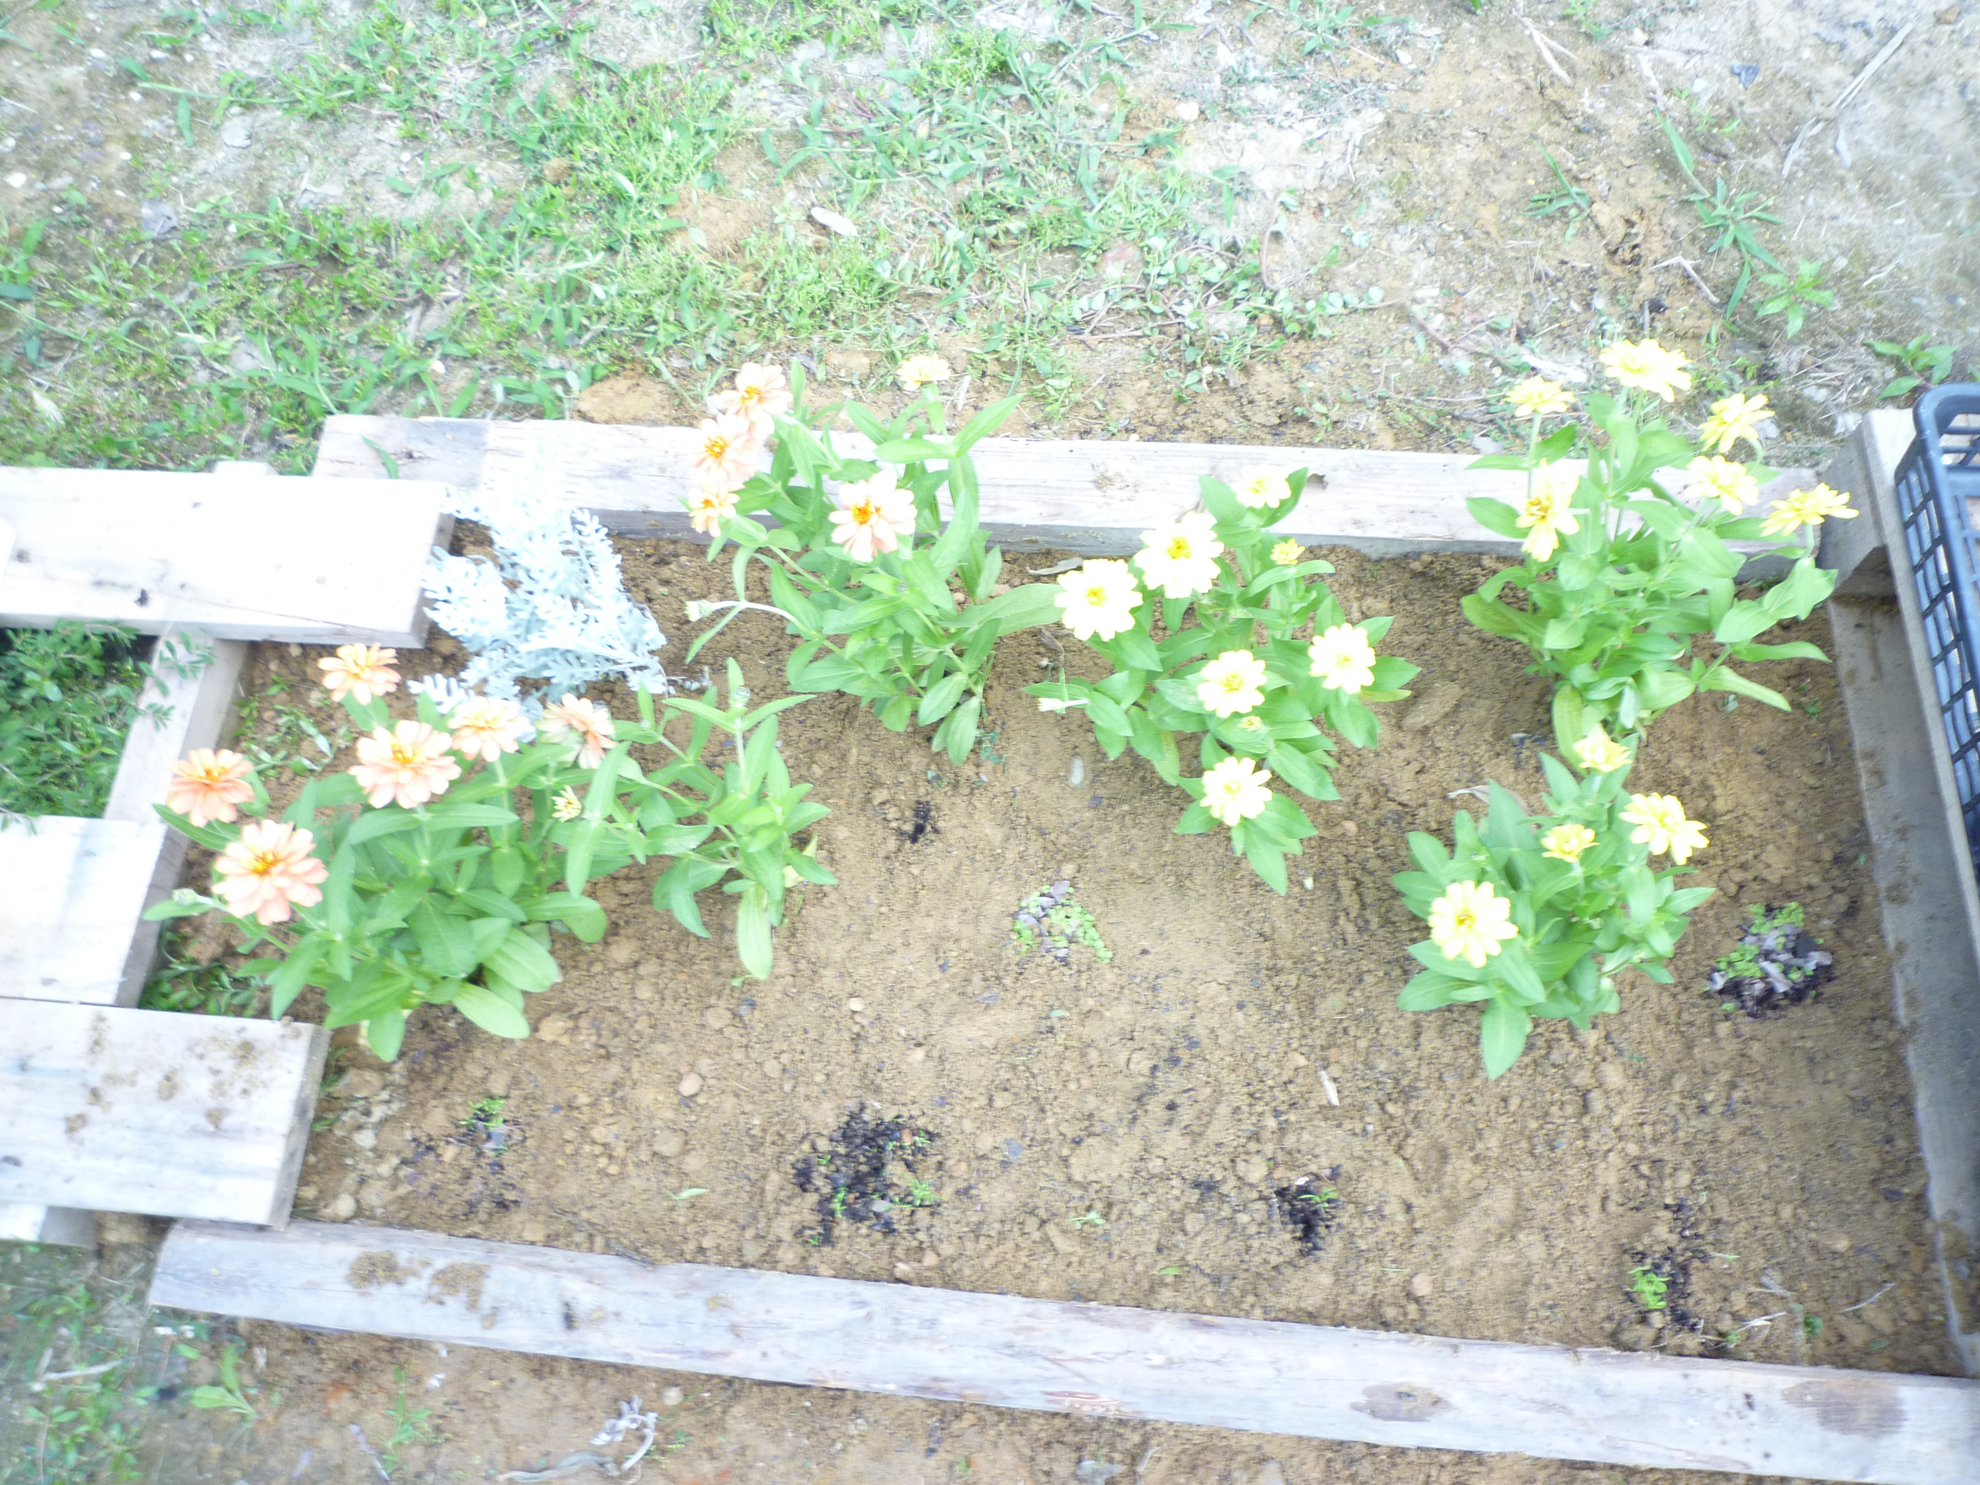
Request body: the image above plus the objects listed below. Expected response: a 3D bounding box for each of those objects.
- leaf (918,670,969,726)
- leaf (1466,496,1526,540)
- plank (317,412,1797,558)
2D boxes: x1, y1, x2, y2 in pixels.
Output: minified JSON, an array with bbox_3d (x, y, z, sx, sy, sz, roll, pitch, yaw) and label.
[{"bbox_3d":[-0.042,-0.038,1.258,0.029,0.014,0.062,41,95,18],"label":"leaf"},{"bbox_3d":[0.374,-0.166,1.054,0.026,0.015,0.056,-40,55,-12],"label":"leaf"},{"bbox_3d":[0.035,-0.234,1.362,1.426,0.045,0.094,3,68,6],"label":"plank"}]

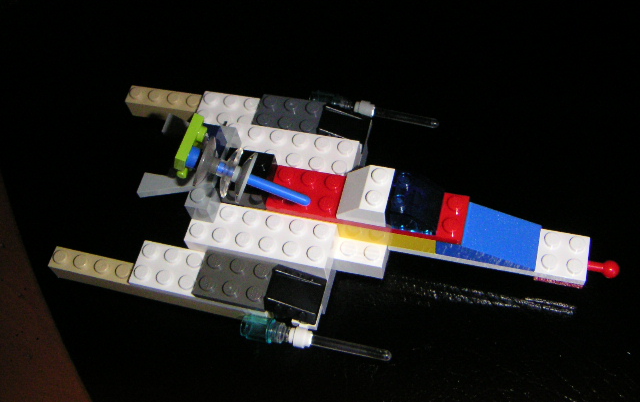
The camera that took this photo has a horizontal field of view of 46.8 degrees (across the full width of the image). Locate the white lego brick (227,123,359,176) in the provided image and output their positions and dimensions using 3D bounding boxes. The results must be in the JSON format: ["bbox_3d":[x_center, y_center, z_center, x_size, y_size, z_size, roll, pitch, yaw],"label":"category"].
[{"bbox_3d":[-0.011,-0.015,0.258,0.048,0.011,0.016,10,63,12],"label":"white lego brick"}]

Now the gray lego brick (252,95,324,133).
[{"bbox_3d":[-0.011,-0.030,0.266,0.024,0.005,0.016,10,63,12],"label":"gray lego brick"}]

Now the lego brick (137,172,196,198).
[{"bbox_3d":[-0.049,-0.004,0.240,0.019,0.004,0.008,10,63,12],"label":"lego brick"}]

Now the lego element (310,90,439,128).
[{"bbox_3d":[0.019,-0.033,0.271,0.049,0.009,0.009,13,64,14],"label":"lego element"}]

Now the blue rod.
[{"bbox_3d":[-0.017,-0.005,0.231,0.032,0.003,0.003,21,65,-4],"label":"blue rod"}]

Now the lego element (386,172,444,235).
[{"bbox_3d":[0.030,0.000,0.231,0.016,0.011,0.016,10,63,12],"label":"lego element"}]

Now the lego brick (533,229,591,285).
[{"bbox_3d":[0.078,0.018,0.237,0.016,0.005,0.016,10,63,12],"label":"lego brick"}]

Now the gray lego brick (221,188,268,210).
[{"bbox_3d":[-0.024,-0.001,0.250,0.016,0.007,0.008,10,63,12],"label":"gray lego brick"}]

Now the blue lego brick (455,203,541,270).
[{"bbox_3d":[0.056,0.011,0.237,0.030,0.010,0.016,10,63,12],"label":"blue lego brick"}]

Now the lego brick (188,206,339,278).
[{"bbox_3d":[-0.019,0.012,0.245,0.048,0.011,0.016,10,63,12],"label":"lego brick"}]

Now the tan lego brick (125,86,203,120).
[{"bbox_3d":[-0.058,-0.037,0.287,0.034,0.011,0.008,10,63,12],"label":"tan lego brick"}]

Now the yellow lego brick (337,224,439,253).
[{"bbox_3d":[0.023,0.007,0.242,0.032,0.011,0.011,10,63,12],"label":"yellow lego brick"}]

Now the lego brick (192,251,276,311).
[{"bbox_3d":[-0.027,0.025,0.238,0.024,0.005,0.016,10,63,12],"label":"lego brick"}]

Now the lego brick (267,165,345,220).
[{"bbox_3d":[-0.004,-0.003,0.243,0.024,0.005,0.016,10,63,12],"label":"lego brick"}]

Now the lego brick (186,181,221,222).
[{"bbox_3d":[-0.038,0.001,0.242,0.008,0.011,0.008,10,63,12],"label":"lego brick"}]

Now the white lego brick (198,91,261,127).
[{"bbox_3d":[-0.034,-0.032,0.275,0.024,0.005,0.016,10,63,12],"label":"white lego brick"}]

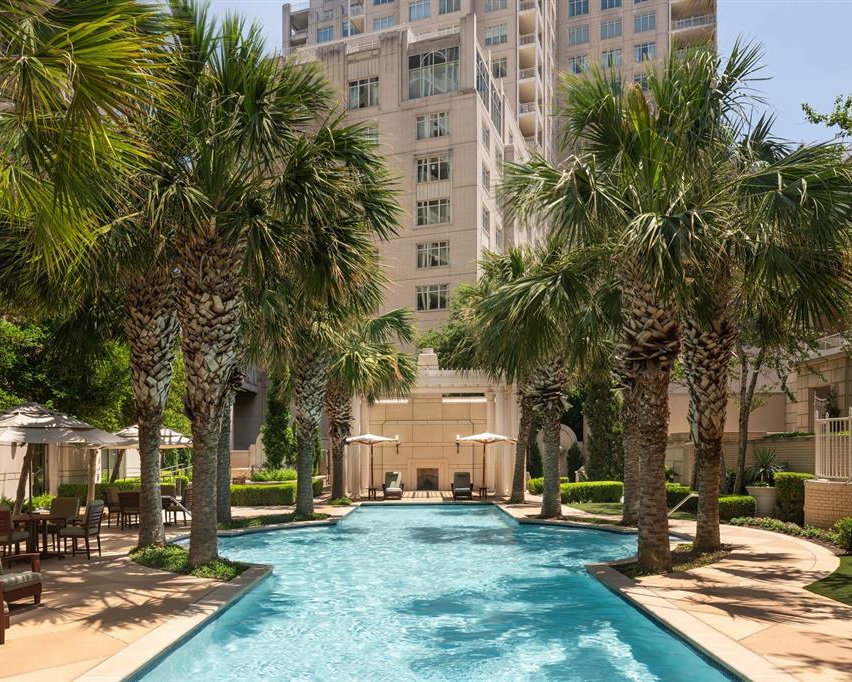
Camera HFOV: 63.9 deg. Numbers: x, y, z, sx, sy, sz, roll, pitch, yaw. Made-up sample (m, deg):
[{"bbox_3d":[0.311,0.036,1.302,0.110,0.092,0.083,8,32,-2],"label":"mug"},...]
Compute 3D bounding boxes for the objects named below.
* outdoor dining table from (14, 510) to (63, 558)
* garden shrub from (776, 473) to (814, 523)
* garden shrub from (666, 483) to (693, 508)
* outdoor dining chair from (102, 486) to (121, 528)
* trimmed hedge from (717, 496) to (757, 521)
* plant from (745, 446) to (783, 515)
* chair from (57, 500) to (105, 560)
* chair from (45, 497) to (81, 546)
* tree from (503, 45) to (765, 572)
[{"bbox_3d":[-6.183,3.080,10.750,1.100,0.670,1.100,0,-7,0],"label":"outdoor dining table"},{"bbox_3d":[8.964,3.831,16.600,0.900,1.150,1.000,0,-5,0],"label":"garden shrub"},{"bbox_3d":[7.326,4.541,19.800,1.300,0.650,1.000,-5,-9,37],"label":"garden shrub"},{"bbox_3d":[-6.738,3.672,15.050,0.600,0.900,0.560,-1,-7,6],"label":"outdoor dining chair"},{"bbox_3d":[7.976,4.358,17.700,1.300,0.580,0.900,0,-5,0],"label":"trimmed hedge"},{"bbox_3d":[8.793,3.657,17.700,1.030,1.700,1.030,0,-7,0],"label":"plant"},{"bbox_3d":[-5.351,2.936,10.600,0.600,0.920,0.560,0,-7,0],"label":"chair"},{"bbox_3d":[-6.286,3.147,11.800,0.580,0.940,0.640,-1,-6,11],"label":"chair"},{"bbox_3d":[3.085,-0.491,10.000,4.000,7.700,4.000,0,-5,0],"label":"tree"}]

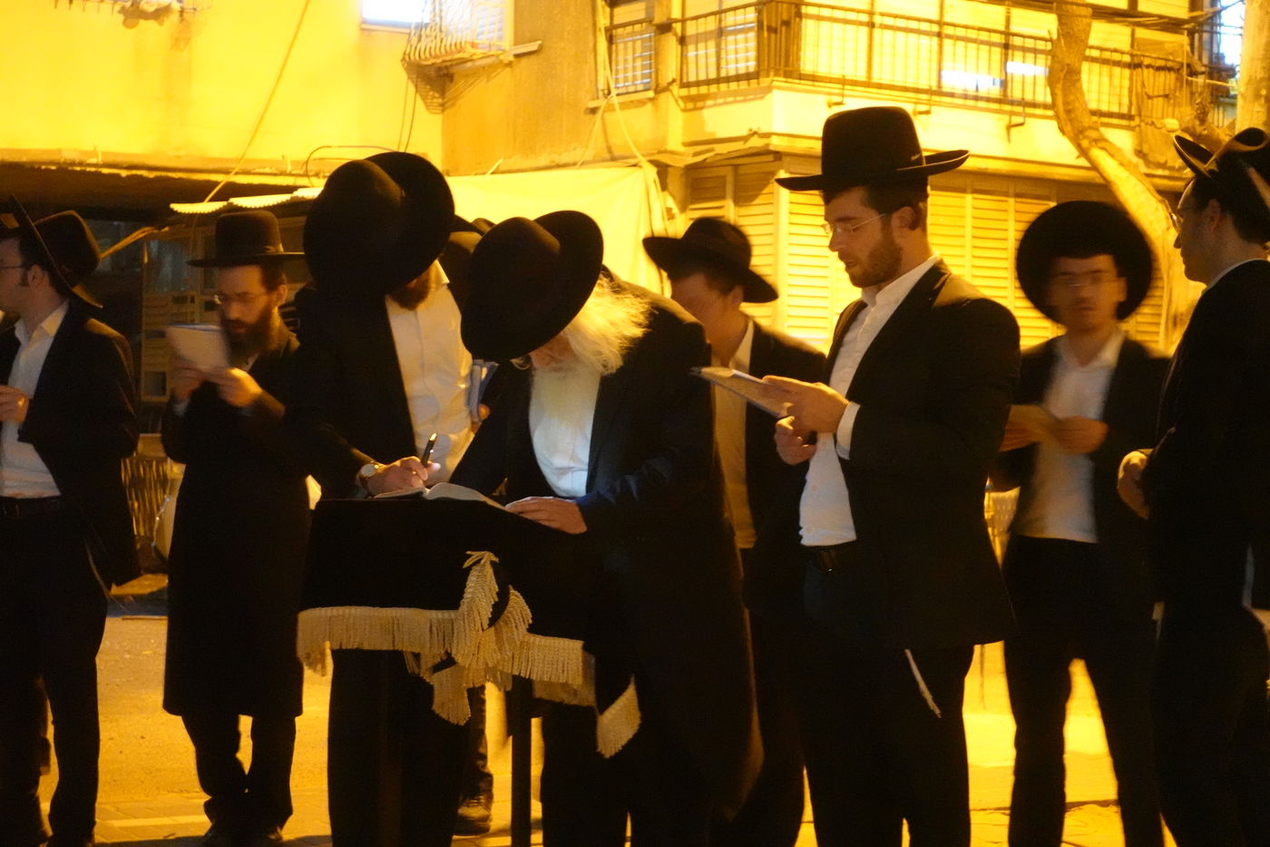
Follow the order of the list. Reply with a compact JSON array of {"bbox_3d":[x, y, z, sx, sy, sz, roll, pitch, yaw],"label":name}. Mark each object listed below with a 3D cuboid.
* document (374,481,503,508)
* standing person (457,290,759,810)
[{"bbox_3d":[-0.350,0.155,5.000,0.300,0.040,0.210,0,-14,40],"label":"document"},{"bbox_3d":[-0.060,0.400,5.150,0.660,1.630,0.580,0,0,-44],"label":"standing person"}]

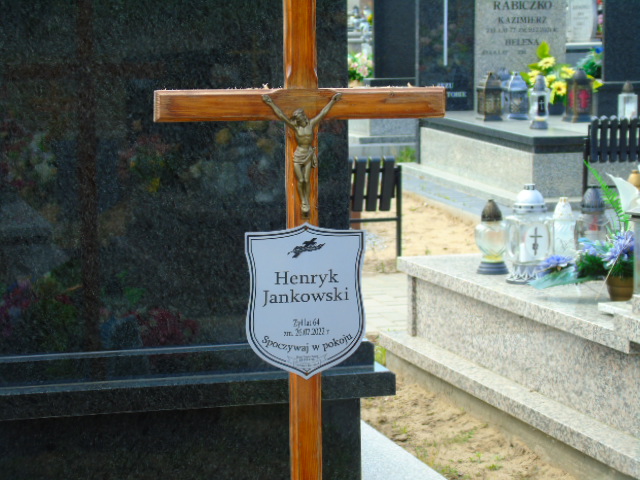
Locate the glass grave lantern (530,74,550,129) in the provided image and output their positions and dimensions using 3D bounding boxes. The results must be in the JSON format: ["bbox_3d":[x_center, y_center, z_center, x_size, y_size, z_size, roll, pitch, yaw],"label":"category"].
[{"bbox_3d":[1.379,-0.864,10.880,0.128,0.331,0.128,-1,7,-8],"label":"glass grave lantern"}]

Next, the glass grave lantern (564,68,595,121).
[{"bbox_3d":[1.692,-0.947,11.379,0.142,0.347,0.142,-3,8,-21],"label":"glass grave lantern"}]

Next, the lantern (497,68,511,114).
[{"bbox_3d":[1.265,-1.018,11.930,0.132,0.324,0.132,-2,7,-14],"label":"lantern"}]

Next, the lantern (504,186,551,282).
[{"bbox_3d":[0.687,-0.023,5.681,0.150,0.318,0.150,-2,7,-12],"label":"lantern"}]

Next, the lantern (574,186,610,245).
[{"bbox_3d":[0.932,-0.041,5.933,0.122,0.282,0.122,-1,7,-8],"label":"lantern"}]

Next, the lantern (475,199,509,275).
[{"bbox_3d":[0.583,-0.012,5.865,0.110,0.249,0.102,0,7,0],"label":"lantern"}]

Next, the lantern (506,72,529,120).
[{"bbox_3d":[1.327,-0.967,11.631,0.132,0.312,0.132,-2,7,-13],"label":"lantern"}]

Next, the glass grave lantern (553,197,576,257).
[{"bbox_3d":[0.834,-0.023,5.935,0.085,0.246,0.085,-1,7,-8],"label":"glass grave lantern"}]

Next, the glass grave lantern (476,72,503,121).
[{"bbox_3d":[1.121,-0.947,11.481,0.132,0.319,0.132,-3,7,-19],"label":"glass grave lantern"}]

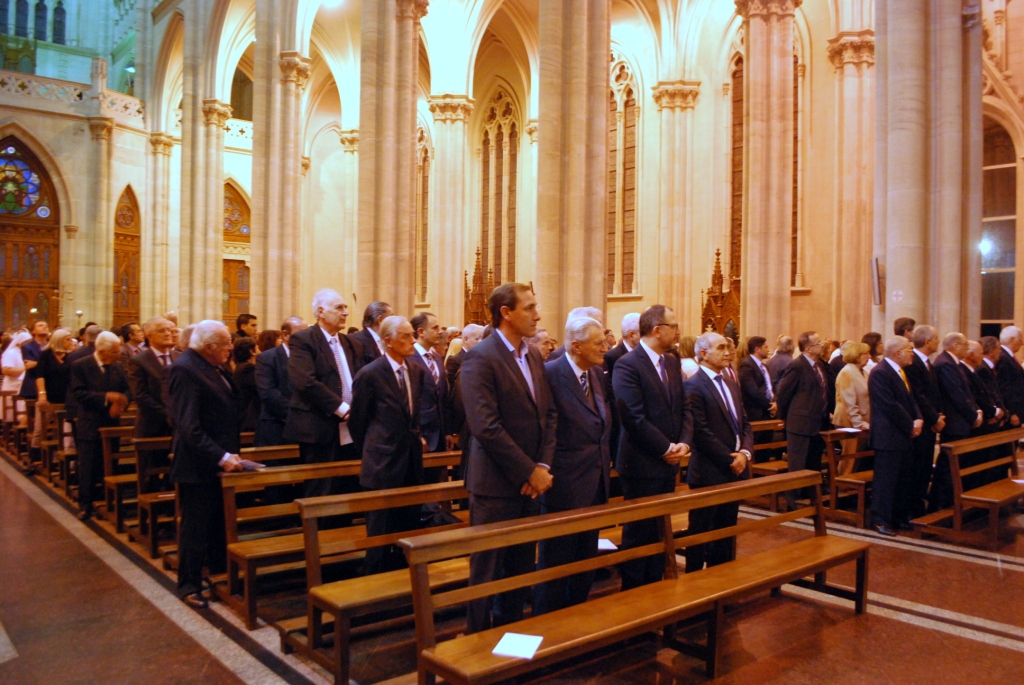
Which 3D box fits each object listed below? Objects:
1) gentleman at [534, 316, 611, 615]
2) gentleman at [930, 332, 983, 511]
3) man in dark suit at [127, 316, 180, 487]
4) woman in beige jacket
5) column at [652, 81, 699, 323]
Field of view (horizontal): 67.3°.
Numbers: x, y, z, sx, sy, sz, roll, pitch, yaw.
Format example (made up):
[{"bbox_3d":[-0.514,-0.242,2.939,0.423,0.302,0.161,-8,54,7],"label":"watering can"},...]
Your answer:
[{"bbox_3d":[0.331,0.717,4.033,0.370,1.698,0.530,0,-1,44],"label":"gentleman"},{"bbox_3d":[4.414,0.793,7.644,0.540,1.786,0.400,2,-1,-44],"label":"gentleman"},{"bbox_3d":[-2.828,0.674,6.088,0.360,1.746,0.530,0,-1,39],"label":"man in dark suit"},{"bbox_3d":[3.670,0.842,8.313,0.360,1.685,0.450,0,-1,42],"label":"woman in beige jacket"},{"bbox_3d":[6.786,-4.407,31.994,1.200,13.000,1.400,2,-1,-41],"label":"column"}]

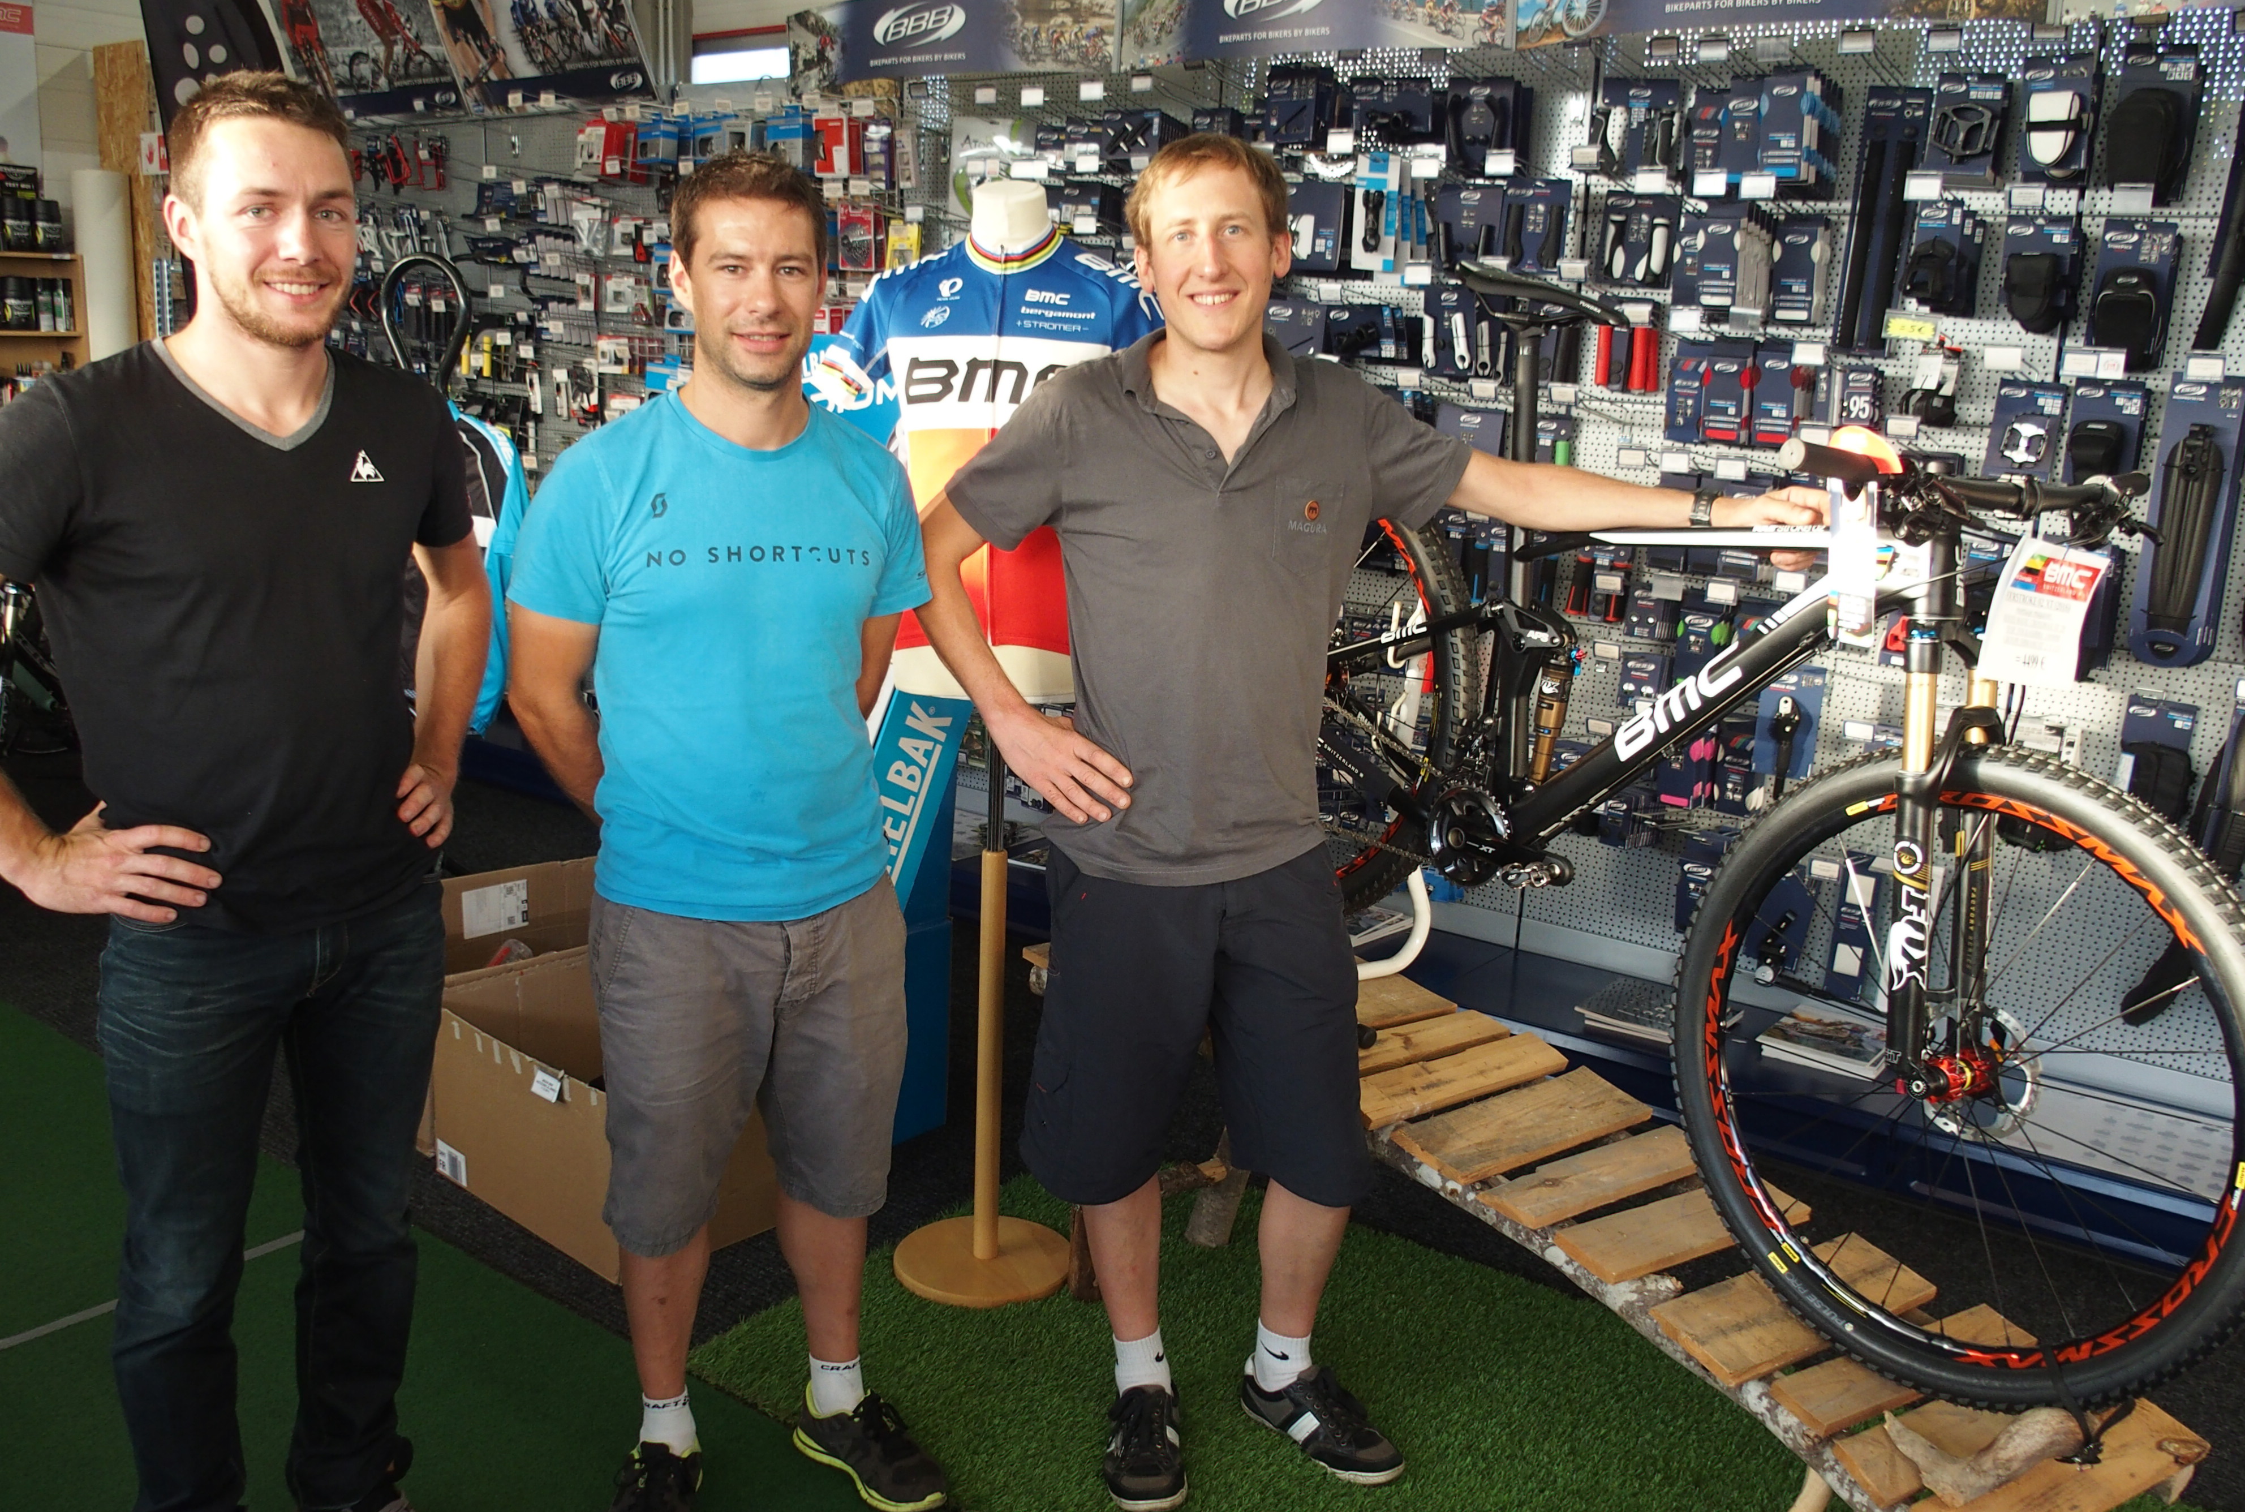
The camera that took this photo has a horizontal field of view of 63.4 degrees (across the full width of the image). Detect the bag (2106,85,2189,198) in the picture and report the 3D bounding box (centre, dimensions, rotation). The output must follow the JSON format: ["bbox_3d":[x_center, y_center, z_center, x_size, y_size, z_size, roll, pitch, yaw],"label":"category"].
[{"bbox_3d":[1.812,-1.090,3.211,0.115,0.180,0.090,11,16,33],"label":"bag"}]

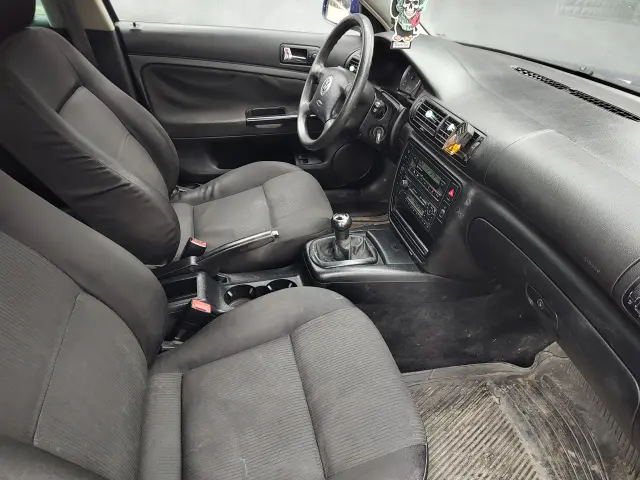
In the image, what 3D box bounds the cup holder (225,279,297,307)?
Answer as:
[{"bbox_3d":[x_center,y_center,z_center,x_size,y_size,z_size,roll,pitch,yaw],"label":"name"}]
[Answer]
[{"bbox_3d":[-0.135,0.146,1.018,0.185,0.060,0.085,-5,35,-14],"label":"cup holder"}]

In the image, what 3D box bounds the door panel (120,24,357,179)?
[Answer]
[{"bbox_3d":[-0.172,-0.426,1.579,0.960,0.640,0.130,-5,35,-14],"label":"door panel"}]

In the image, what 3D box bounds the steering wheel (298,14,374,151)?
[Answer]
[{"bbox_3d":[0.050,-0.437,1.211,0.090,0.380,0.380,14,28,-26],"label":"steering wheel"}]

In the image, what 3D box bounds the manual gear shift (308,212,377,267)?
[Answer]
[{"bbox_3d":[0.066,-0.023,1.046,0.150,0.125,0.130,-5,35,-14],"label":"manual gear shift"}]

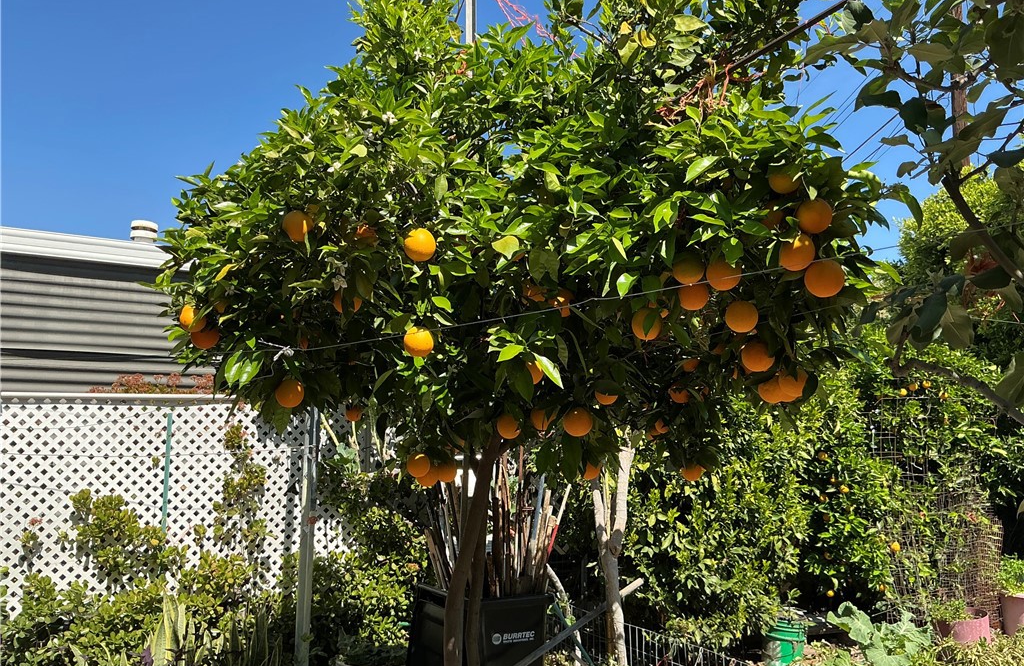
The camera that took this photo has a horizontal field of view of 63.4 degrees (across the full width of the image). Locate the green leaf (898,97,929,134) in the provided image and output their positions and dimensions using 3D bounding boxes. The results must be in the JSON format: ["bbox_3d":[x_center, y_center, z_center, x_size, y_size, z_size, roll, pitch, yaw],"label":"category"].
[{"bbox_3d":[0.704,-0.380,1.450,0.054,0.064,0.030,0,-6,0],"label":"green leaf"}]

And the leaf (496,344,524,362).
[{"bbox_3d":[-0.004,0.052,2.120,0.084,0.012,0.042,-28,48,-21],"label":"leaf"}]

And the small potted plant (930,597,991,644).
[{"bbox_3d":[3.473,2.245,6.400,0.470,0.400,0.430,0,-6,0],"label":"small potted plant"}]

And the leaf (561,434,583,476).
[{"bbox_3d":[0.162,0.333,2.250,0.058,0.118,0.030,0,-6,0],"label":"leaf"}]

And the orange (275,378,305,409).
[{"bbox_3d":[-0.608,0.166,2.269,0.080,0.080,0.080,0,-7,0],"label":"orange"}]

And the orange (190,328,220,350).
[{"bbox_3d":[-0.859,0.007,2.320,0.080,0.080,0.080,0,-7,0],"label":"orange"}]

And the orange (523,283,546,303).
[{"bbox_3d":[0.068,-0.119,2.500,0.077,0.077,0.077,0,-6,0],"label":"orange"}]

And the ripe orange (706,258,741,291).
[{"bbox_3d":[0.491,-0.135,1.917,0.081,0.081,0.081,1,-5,0],"label":"ripe orange"}]

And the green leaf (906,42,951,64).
[{"bbox_3d":[0.731,-0.491,1.450,0.080,0.038,0.035,0,-6,0],"label":"green leaf"}]

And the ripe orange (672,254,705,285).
[{"bbox_3d":[0.433,-0.158,2.026,0.080,0.080,0.080,1,-5,0],"label":"ripe orange"}]

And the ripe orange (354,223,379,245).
[{"bbox_3d":[-0.422,-0.285,2.400,0.077,0.077,0.077,0,-6,0],"label":"ripe orange"}]

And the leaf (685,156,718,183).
[{"bbox_3d":[0.458,-0.395,2.000,0.105,0.050,0.015,-38,-32,-18],"label":"leaf"}]

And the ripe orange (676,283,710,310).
[{"bbox_3d":[0.460,-0.094,2.097,0.079,0.079,0.079,1,-5,0],"label":"ripe orange"}]

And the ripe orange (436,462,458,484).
[{"bbox_3d":[-0.228,0.482,2.881,0.080,0.080,0.080,0,-7,0],"label":"ripe orange"}]

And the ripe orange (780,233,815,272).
[{"bbox_3d":[0.630,-0.177,1.828,0.081,0.081,0.081,1,-5,0],"label":"ripe orange"}]

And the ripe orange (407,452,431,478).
[{"bbox_3d":[-0.291,0.411,2.591,0.076,0.076,0.076,0,-7,0],"label":"ripe orange"}]

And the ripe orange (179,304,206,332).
[{"bbox_3d":[-0.869,-0.041,2.260,0.077,0.077,0.077,0,-7,0],"label":"ripe orange"}]

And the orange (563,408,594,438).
[{"bbox_3d":[0.172,0.231,2.154,0.078,0.078,0.078,0,-7,0],"label":"orange"}]

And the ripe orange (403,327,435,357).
[{"bbox_3d":[-0.244,0.024,2.181,0.079,0.079,0.079,1,-5,0],"label":"ripe orange"}]

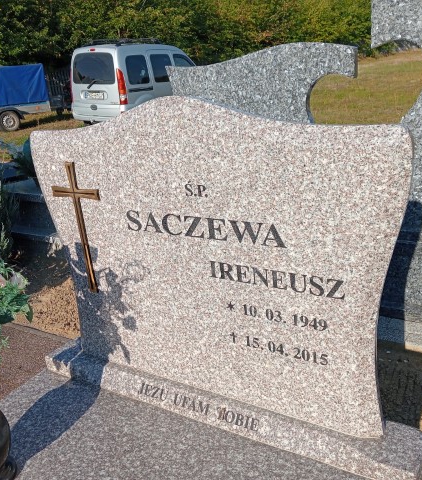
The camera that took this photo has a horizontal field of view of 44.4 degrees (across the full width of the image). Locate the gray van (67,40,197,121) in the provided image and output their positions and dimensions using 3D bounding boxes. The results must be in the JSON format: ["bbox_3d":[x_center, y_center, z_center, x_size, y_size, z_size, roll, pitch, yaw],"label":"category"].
[{"bbox_3d":[-1.352,-3.680,12.293,1.690,1.880,4.030,9,23,33],"label":"gray van"}]

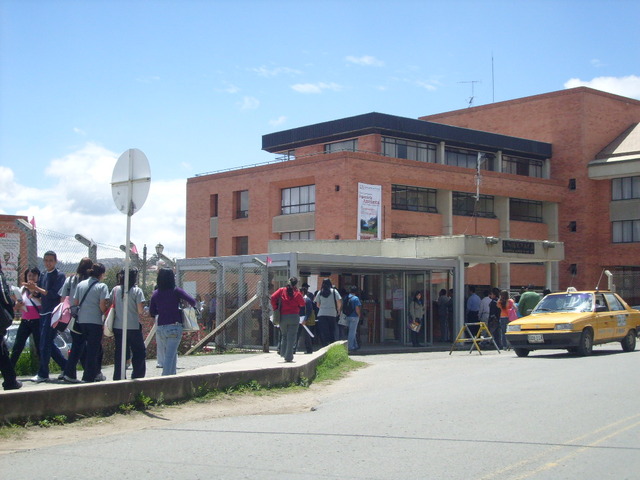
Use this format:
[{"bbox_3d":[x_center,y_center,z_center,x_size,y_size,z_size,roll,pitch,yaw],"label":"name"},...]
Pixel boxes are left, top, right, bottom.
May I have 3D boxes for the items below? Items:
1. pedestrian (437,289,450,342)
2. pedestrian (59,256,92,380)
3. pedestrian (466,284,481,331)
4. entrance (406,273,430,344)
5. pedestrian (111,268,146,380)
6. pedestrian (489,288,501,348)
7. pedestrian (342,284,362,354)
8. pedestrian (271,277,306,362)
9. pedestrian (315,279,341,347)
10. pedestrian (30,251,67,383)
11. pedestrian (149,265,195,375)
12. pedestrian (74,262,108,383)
[{"bbox_3d":[3.892,2.389,30.300,0.500,1.658,0.320,-3,-5,37],"label":"pedestrian"},{"bbox_3d":[-3.318,1.084,13.100,0.500,1.683,0.380,-1,-4,14],"label":"pedestrian"},{"bbox_3d":[4.565,2.208,28.500,0.500,1.702,0.300,1,-4,-14],"label":"pedestrian"},{"bbox_3d":[2.793,1.971,27.400,1.050,2.106,0.150,3,-5,-40],"label":"entrance"},{"bbox_3d":[-2.689,1.178,13.500,0.500,1.604,0.330,0,-4,1],"label":"pedestrian"},{"bbox_3d":[5.060,2.234,27.800,0.320,1.680,0.450,2,-4,-25],"label":"pedestrian"},{"bbox_3d":[0.858,2.039,25.000,0.500,1.669,0.360,-3,-5,37],"label":"pedestrian"},{"bbox_3d":[-0.593,1.500,18.100,0.560,1.606,0.400,0,-4,6],"label":"pedestrian"},{"bbox_3d":[0.173,1.625,20.800,0.530,1.575,0.320,0,-4,-3],"label":"pedestrian"},{"bbox_3d":[-3.636,1.030,12.900,0.500,1.759,0.420,-2,-5,34],"label":"pedestrian"},{"bbox_3d":[-2.155,1.209,14.000,0.600,1.596,0.360,0,-4,0],"label":"pedestrian"},{"bbox_3d":[-3.064,1.119,12.950,0.500,1.614,0.360,0,-4,7],"label":"pedestrian"}]

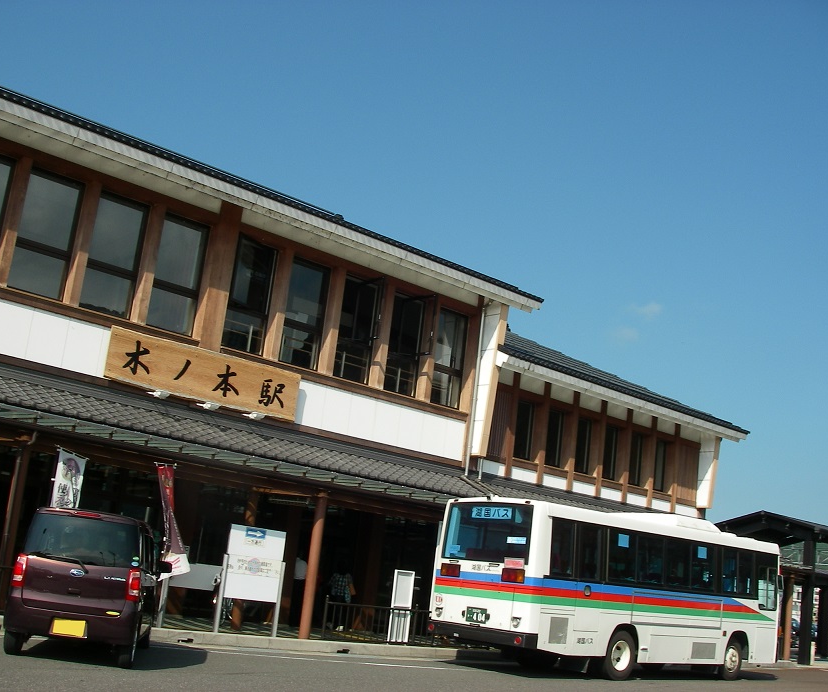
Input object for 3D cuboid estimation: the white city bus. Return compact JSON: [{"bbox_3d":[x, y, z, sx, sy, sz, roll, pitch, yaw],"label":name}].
[{"bbox_3d":[4.398,5.213,21.021,2.450,3.030,8.900,-7,-19,45],"label":"white city bus"}]

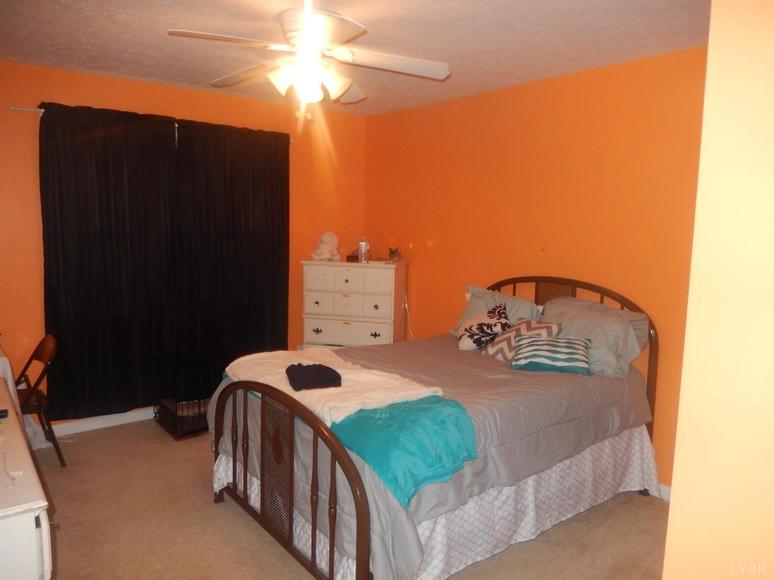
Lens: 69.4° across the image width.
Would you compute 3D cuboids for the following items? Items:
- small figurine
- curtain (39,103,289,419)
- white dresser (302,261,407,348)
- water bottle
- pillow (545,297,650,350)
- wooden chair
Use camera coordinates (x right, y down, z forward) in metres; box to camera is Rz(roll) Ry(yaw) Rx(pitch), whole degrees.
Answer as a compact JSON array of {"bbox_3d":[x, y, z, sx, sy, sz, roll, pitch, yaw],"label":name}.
[{"bbox_3d":[-0.510,-0.359,4.686,0.235,0.240,0.170,3,7,12],"label":"small figurine"},{"bbox_3d":[-1.521,-0.197,4.135,1.750,2.050,0.100,-4,9,-38],"label":"curtain"},{"bbox_3d":[-0.276,0.356,4.668,0.770,1.165,0.440,3,7,12],"label":"white dresser"},{"bbox_3d":[-0.181,-0.319,4.545,0.072,0.210,0.072,3,7,12],"label":"water bottle"},{"bbox_3d":[1.176,0.274,3.268,0.170,0.410,0.660,22,-8,-38],"label":"pillow"},{"bbox_3d":[-2.273,0.662,3.382,0.480,0.790,0.460,-4,9,-38],"label":"wooden chair"}]

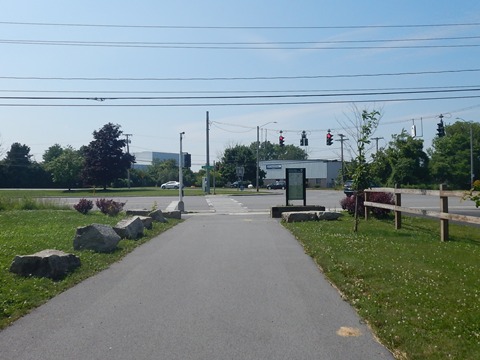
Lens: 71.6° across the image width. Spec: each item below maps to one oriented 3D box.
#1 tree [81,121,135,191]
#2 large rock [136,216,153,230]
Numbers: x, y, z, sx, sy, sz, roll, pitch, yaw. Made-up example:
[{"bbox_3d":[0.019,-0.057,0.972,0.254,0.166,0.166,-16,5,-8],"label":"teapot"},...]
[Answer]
[{"bbox_3d":[-23.800,-4.300,60.000,9.500,12.100,9.200,0,0,0],"label":"tree"},{"bbox_3d":[-3.130,1.370,10.650,0.650,0.390,0.650,0,0,0],"label":"large rock"}]

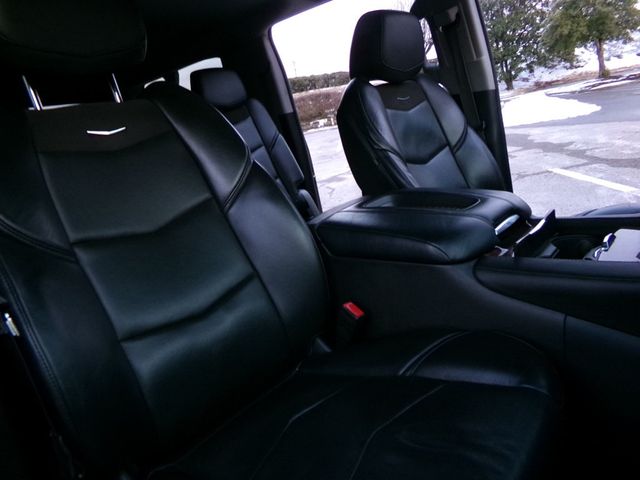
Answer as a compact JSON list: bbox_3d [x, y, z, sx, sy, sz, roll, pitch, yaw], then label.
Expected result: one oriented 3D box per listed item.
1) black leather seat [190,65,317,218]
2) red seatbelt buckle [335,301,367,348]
[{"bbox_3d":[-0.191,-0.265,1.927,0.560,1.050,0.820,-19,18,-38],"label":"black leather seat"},{"bbox_3d":[0.059,0.172,0.895,0.046,0.085,0.028,34,39,29],"label":"red seatbelt buckle"}]

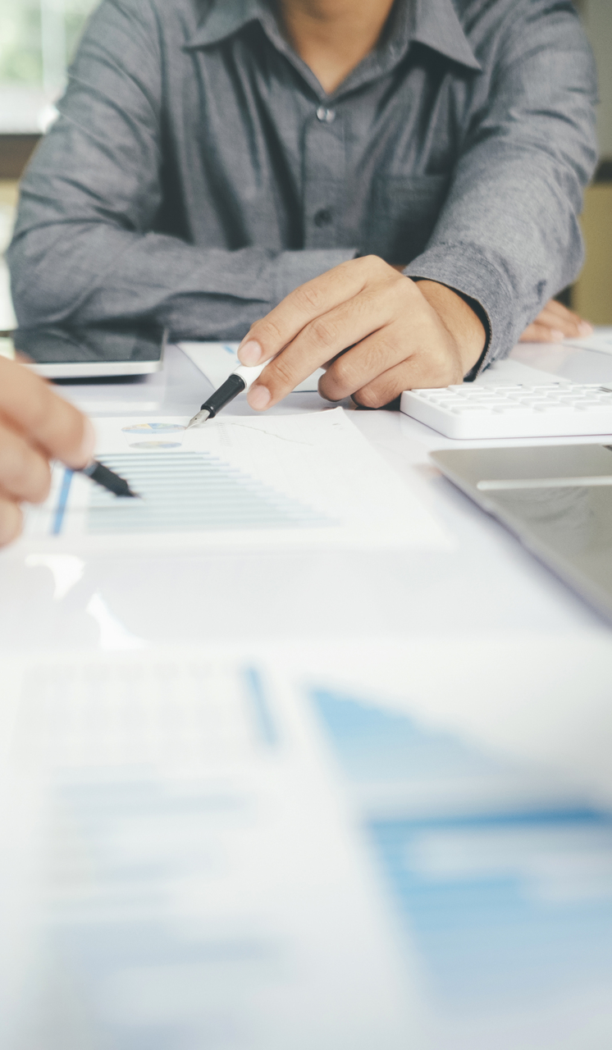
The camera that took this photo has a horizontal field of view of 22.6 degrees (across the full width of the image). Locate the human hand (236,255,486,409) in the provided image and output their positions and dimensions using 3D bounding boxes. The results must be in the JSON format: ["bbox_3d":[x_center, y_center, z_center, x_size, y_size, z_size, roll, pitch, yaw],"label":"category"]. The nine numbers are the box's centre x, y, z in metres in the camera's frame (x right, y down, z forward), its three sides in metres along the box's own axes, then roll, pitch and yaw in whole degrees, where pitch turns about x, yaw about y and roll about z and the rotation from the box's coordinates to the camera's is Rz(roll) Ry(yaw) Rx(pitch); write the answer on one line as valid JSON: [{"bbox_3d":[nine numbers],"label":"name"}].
[{"bbox_3d":[0.031,-0.108,0.860,0.148,0.083,0.083,-9,16,-33],"label":"human hand"}]

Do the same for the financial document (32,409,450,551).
[{"bbox_3d":[-0.070,-0.025,0.669,0.210,0.003,0.302,-1,13,-6],"label":"financial document"}]

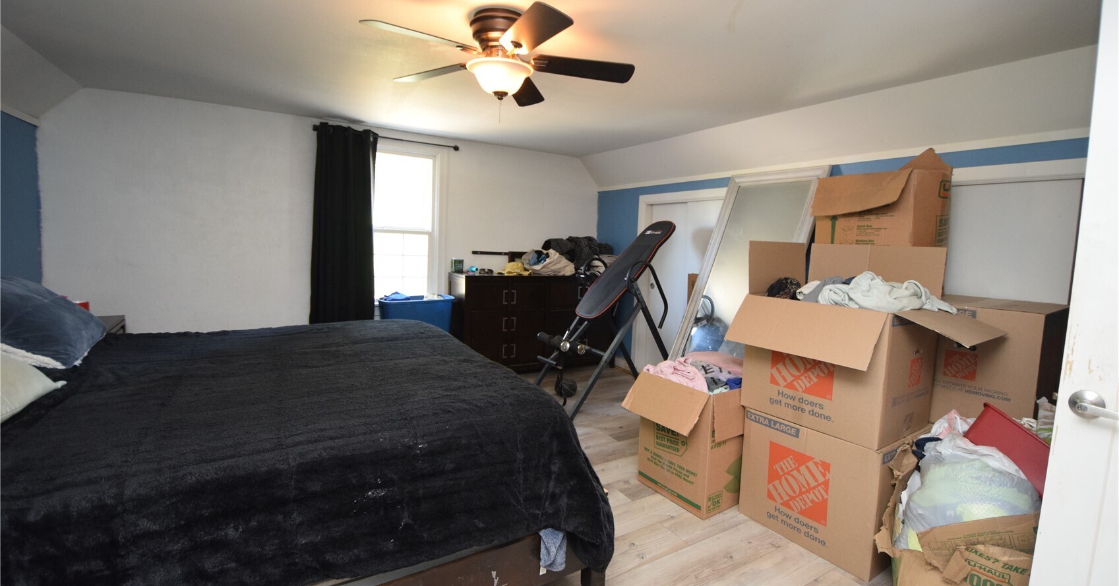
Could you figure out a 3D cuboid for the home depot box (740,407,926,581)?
[{"bbox_3d":[1.274,0.830,2.185,0.535,0.541,0.573,-3,8,-34],"label":"home depot box"}]

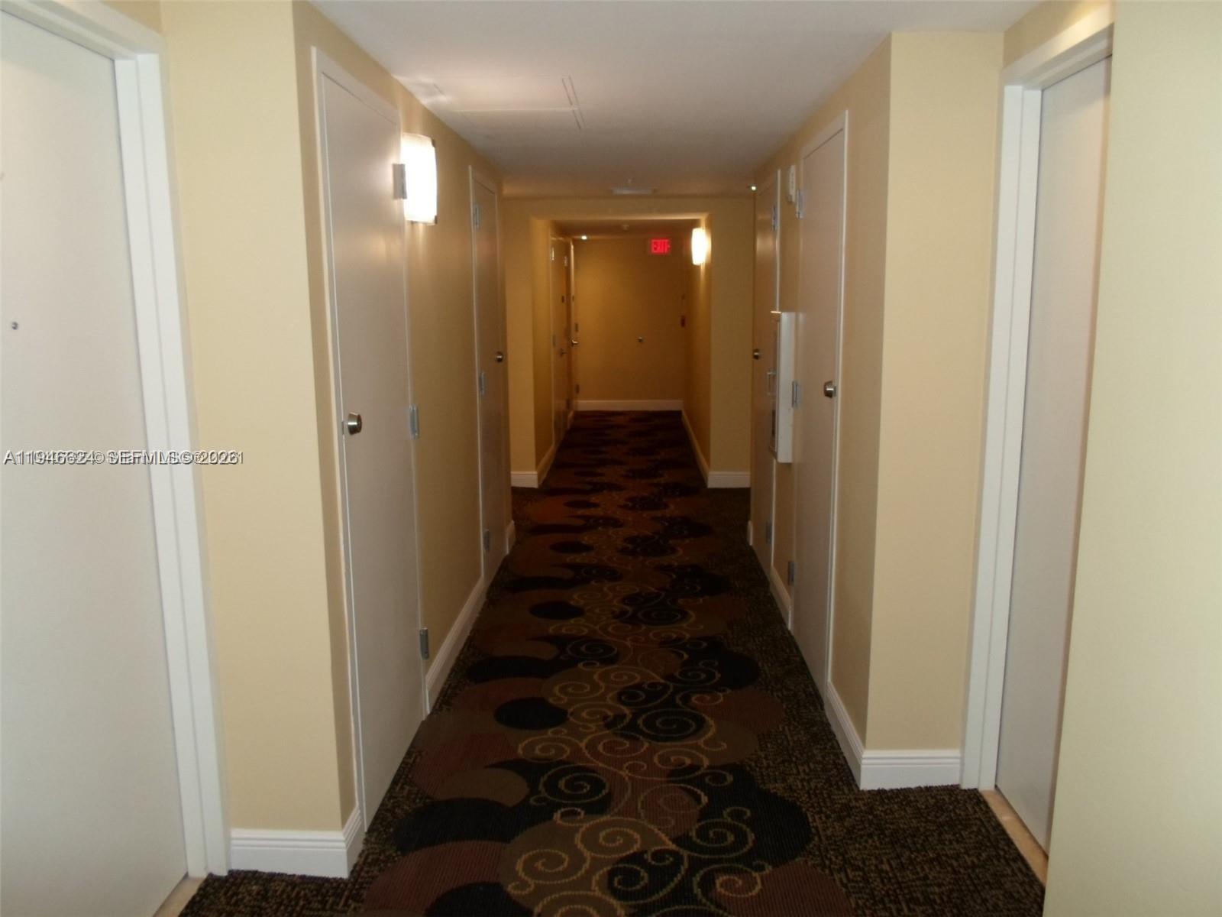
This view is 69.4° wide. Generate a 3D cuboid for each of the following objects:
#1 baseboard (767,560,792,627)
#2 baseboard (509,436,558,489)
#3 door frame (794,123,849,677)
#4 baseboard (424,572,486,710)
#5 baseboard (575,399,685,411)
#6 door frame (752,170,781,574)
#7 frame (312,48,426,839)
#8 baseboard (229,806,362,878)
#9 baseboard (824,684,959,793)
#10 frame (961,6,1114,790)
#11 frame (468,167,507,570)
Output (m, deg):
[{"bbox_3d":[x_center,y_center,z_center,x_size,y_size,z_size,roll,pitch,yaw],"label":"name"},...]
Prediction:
[{"bbox_3d":[0.828,0.666,4.329,0.018,0.134,0.567,0,9,2],"label":"baseboard"},{"bbox_3d":[-0.678,0.038,7.790,0.266,0.134,1.510,0,9,2],"label":"baseboard"},{"bbox_3d":[0.845,-0.196,3.513,0.110,2.127,0.792,0,9,2],"label":"door frame"},{"bbox_3d":[-0.658,0.764,3.874,0.018,0.134,1.287,0,9,2],"label":"baseboard"},{"bbox_3d":[0.238,-0.687,11.647,1.398,0.134,0.018,0,9,2],"label":"baseboard"},{"bbox_3d":[0.863,-0.426,4.878,0.055,2.067,0.783,0,9,2],"label":"door frame"},{"bbox_3d":[-0.744,-0.033,2.715,0.110,2.127,0.776,0,9,2],"label":"frame"},{"bbox_3d":[-0.855,1.034,2.429,0.321,0.134,0.201,0,9,2],"label":"baseboard"},{"bbox_3d":[0.936,0.914,2.990,0.312,0.134,0.566,0,9,2],"label":"baseboard"},{"bbox_3d":[1.130,0.067,2.124,0.152,2.113,0.935,0,9,2],"label":"frame"},{"bbox_3d":[-0.684,-0.408,4.735,0.110,2.127,0.761,0,9,2],"label":"frame"}]

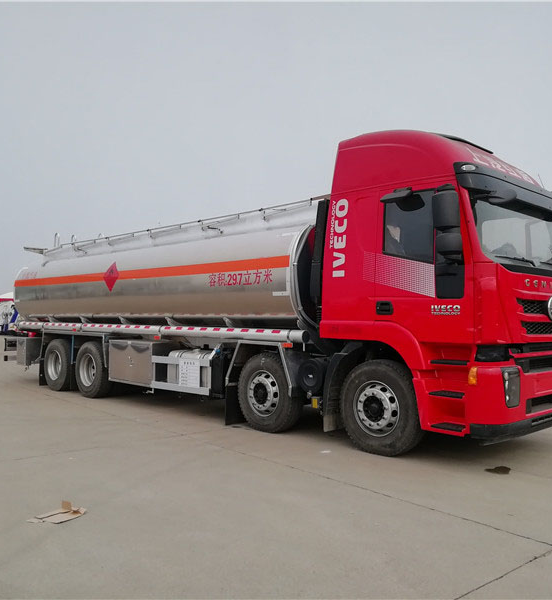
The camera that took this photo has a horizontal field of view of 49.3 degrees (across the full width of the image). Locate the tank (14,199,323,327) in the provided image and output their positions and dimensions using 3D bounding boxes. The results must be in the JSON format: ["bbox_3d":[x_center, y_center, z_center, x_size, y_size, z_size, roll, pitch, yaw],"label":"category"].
[{"bbox_3d":[-1.984,-0.318,11.414,8.850,1.880,2.480,-1,-2,44],"label":"tank"}]

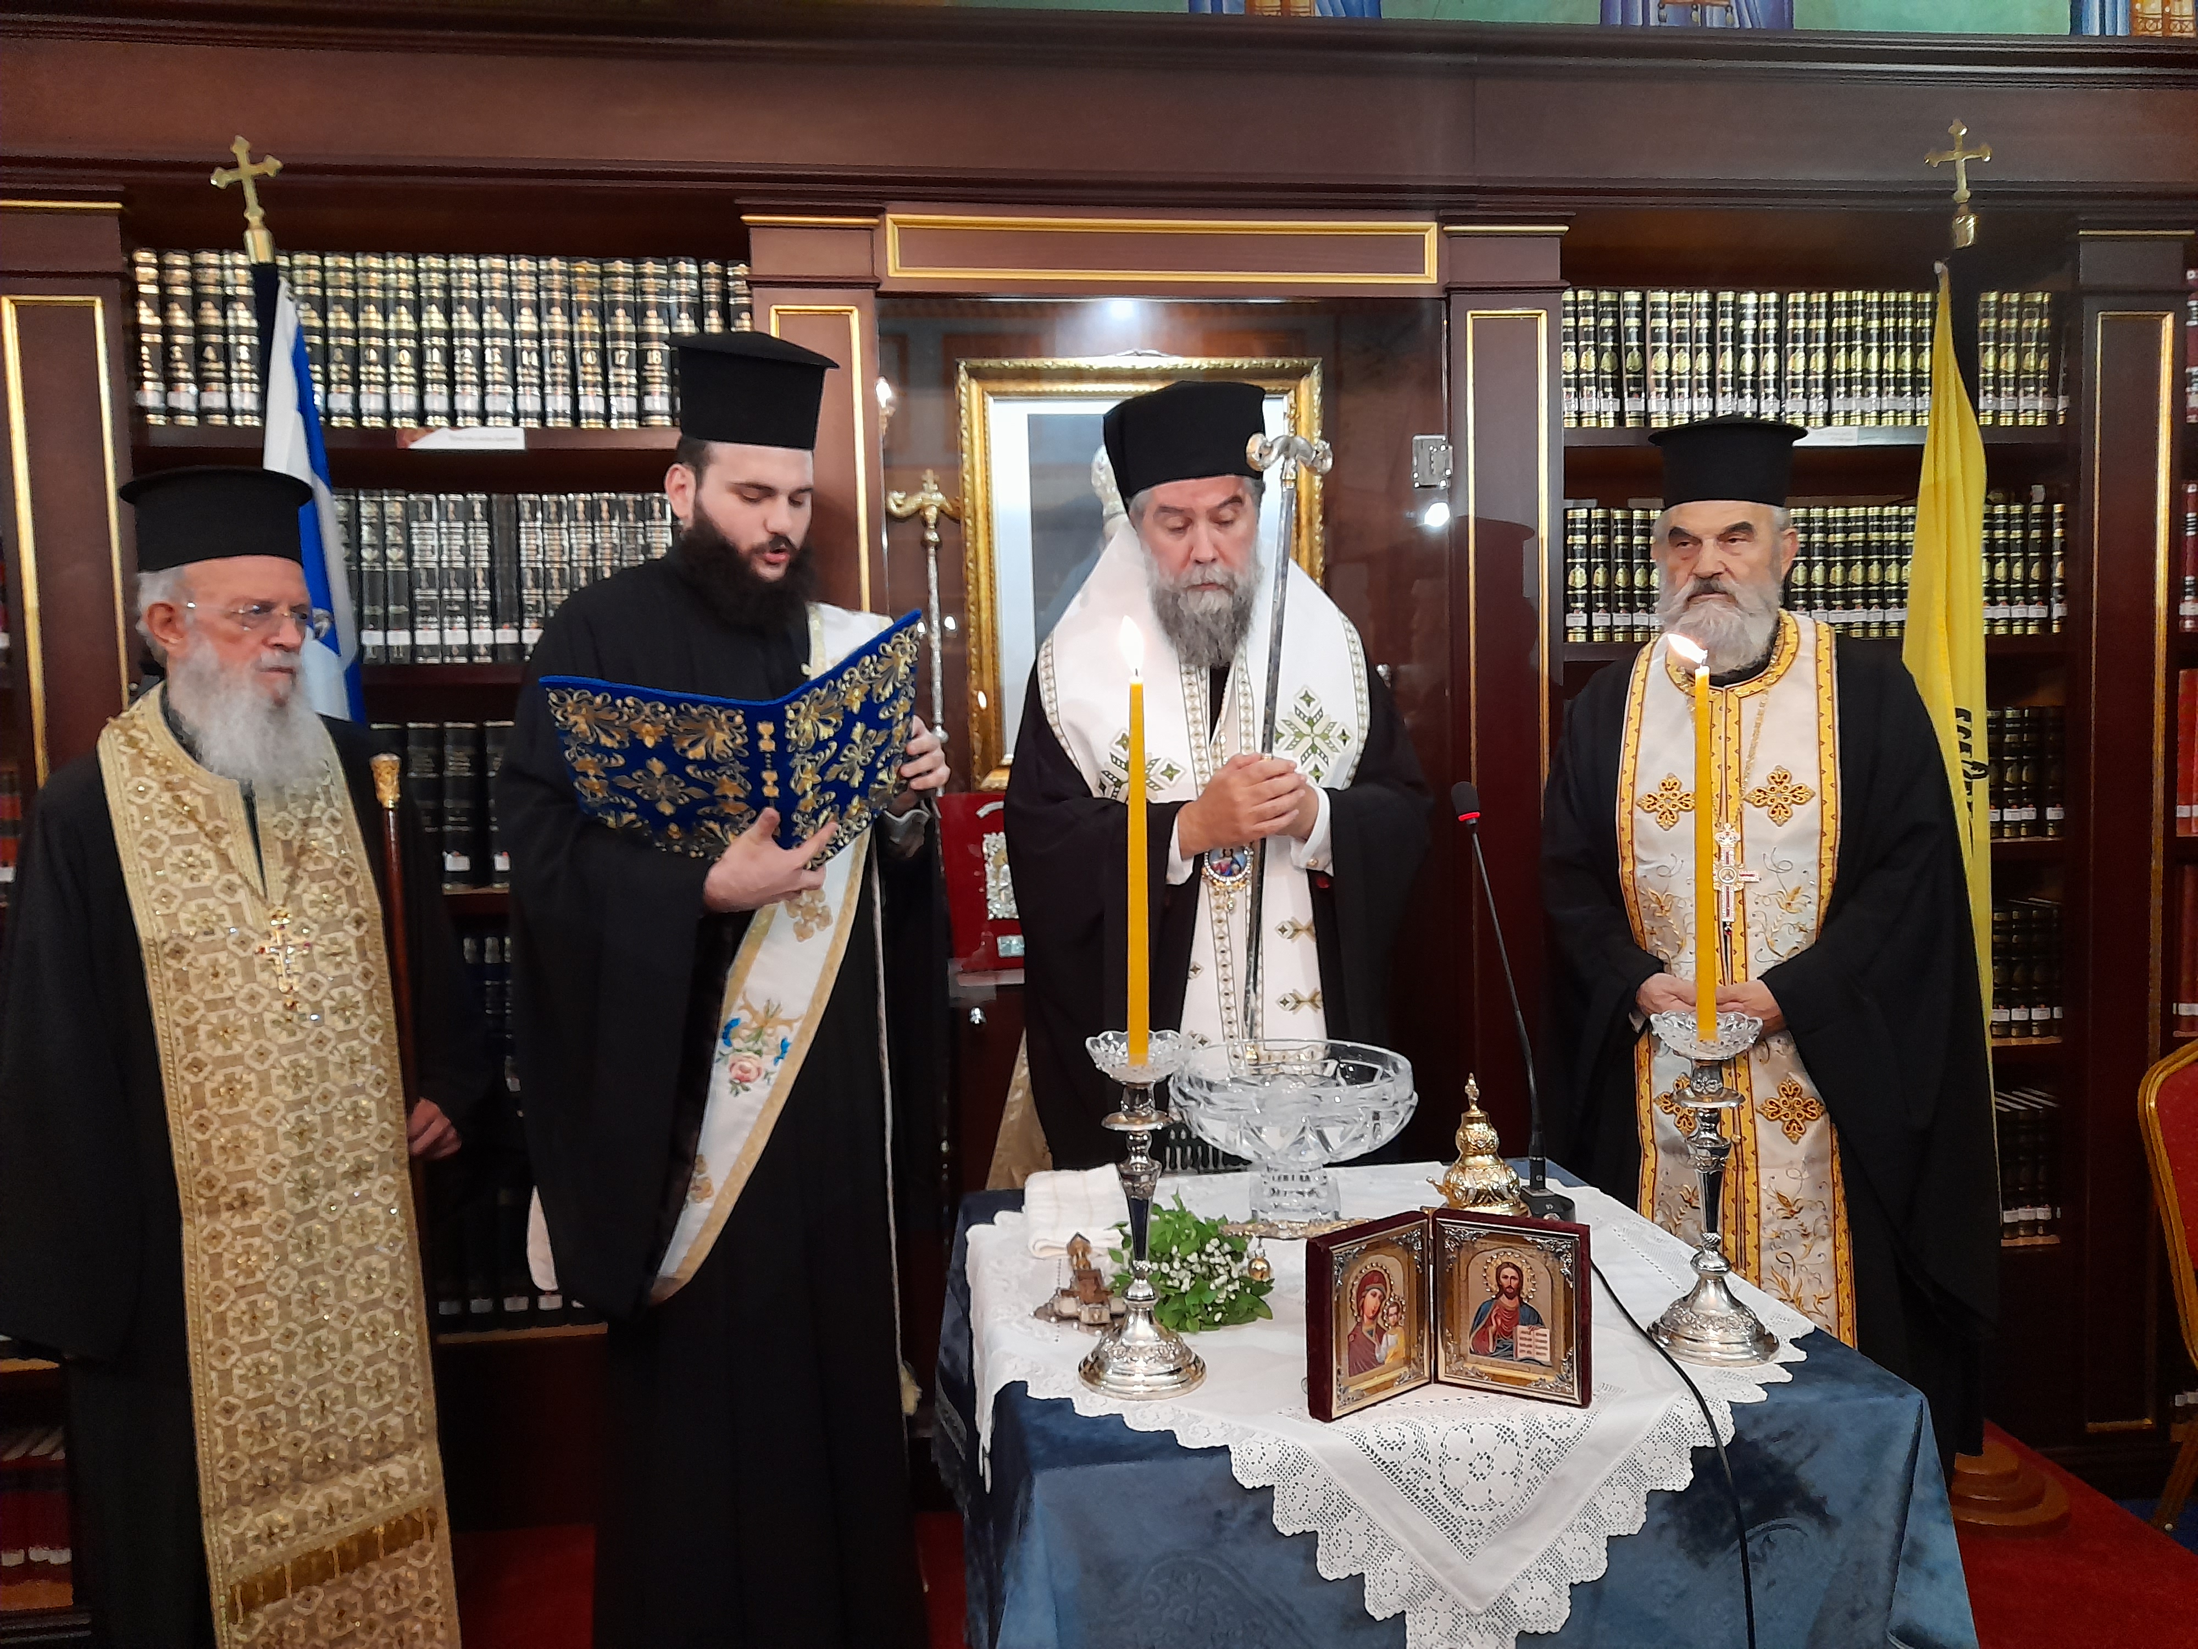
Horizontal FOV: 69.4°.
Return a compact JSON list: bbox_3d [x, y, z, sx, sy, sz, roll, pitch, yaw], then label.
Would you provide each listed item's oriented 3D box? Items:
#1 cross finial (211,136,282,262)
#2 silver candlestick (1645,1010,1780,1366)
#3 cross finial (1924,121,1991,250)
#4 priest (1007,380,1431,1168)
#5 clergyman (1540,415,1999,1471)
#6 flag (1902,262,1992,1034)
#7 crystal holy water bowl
[{"bbox_3d":[-1.284,-0.946,2.406,0.108,0.191,0.042,-9,4,-5],"label":"cross finial"},{"bbox_3d":[0.545,0.318,1.412,0.110,0.291,0.110,-2,4,-8],"label":"silver candlestick"},{"bbox_3d":[1.343,-0.996,2.471,0.110,0.196,0.042,-7,4,-6],"label":"cross finial"},{"bbox_3d":[0.169,0.279,2.244,0.600,1.776,0.460,-2,4,-3],"label":"priest"},{"bbox_3d":[0.984,0.276,2.344,0.630,1.727,0.450,0,4,22],"label":"clergyman"},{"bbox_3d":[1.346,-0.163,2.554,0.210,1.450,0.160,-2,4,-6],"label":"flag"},{"bbox_3d":[0.216,0.343,1.773,0.270,0.178,0.270,-2,4,0],"label":"crystal holy water bowl"}]

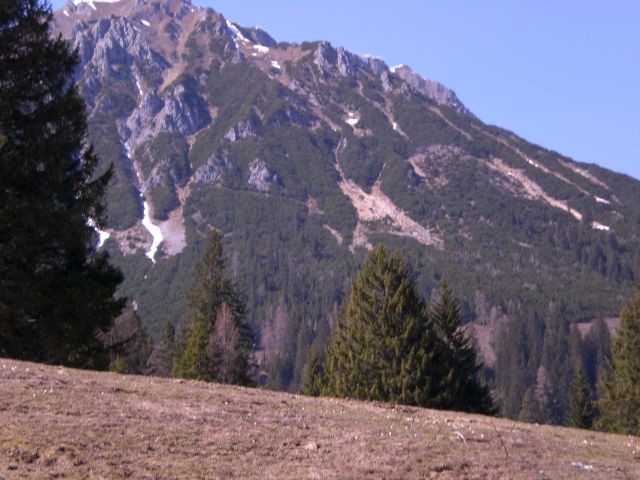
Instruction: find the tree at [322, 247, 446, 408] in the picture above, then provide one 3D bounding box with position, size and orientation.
[{"bbox_3d":[2.642,3.657,68.000,5.000,6.900,5.000,0,-4,0],"label":"tree"}]

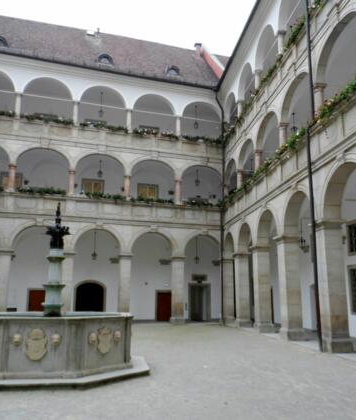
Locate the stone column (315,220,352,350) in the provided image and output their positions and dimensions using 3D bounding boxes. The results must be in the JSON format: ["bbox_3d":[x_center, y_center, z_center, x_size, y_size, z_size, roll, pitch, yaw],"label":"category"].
[{"bbox_3d":[5.215,2.528,13.117,0.774,4.276,0.876,2,-13,-7],"label":"stone column"}]

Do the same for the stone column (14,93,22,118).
[{"bbox_3d":[-10.383,-6.619,25.248,0.468,1.726,0.468,4,-13,-14],"label":"stone column"}]

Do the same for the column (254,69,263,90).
[{"bbox_3d":[4.440,-7.054,21.524,0.448,1.629,0.448,2,-13,-7],"label":"column"}]

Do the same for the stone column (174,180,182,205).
[{"bbox_3d":[0.019,-1.169,25.662,0.445,1.791,0.445,4,-13,-16],"label":"stone column"}]

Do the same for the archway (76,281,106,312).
[{"bbox_3d":[-5.985,6.304,26.714,2.145,2.662,0.312,4,-13,-14],"label":"archway"}]

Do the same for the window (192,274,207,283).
[{"bbox_3d":[1.597,5.072,28.982,1.120,0.529,0.143,4,-13,-16],"label":"window"}]

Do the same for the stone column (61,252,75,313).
[{"bbox_3d":[-6.780,4.737,23.701,0.851,4.368,0.811,4,-13,-14],"label":"stone column"}]

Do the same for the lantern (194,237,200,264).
[{"bbox_3d":[1.312,2.785,26.819,0.385,1.902,0.385,4,-13,-16],"label":"lantern"}]

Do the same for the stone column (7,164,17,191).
[{"bbox_3d":[-9.804,-1.894,22.945,0.460,1.700,0.460,4,-13,-15],"label":"stone column"}]

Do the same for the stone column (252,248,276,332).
[{"bbox_3d":[4.150,3.825,18.904,0.820,4.060,0.920,2,-13,-7],"label":"stone column"}]

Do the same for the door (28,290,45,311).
[{"bbox_3d":[-8.844,6.049,24.573,1.170,1.860,0.120,4,-13,-15],"label":"door"}]

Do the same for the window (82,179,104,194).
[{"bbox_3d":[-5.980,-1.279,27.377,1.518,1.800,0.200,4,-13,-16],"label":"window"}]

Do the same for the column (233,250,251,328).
[{"bbox_3d":[3.877,4.807,23.355,0.811,4.368,0.853,3,-13,-8],"label":"column"}]

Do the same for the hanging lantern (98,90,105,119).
[{"bbox_3d":[-5.312,-7.367,27.088,0.360,2.050,0.360,4,-13,-15],"label":"hanging lantern"}]

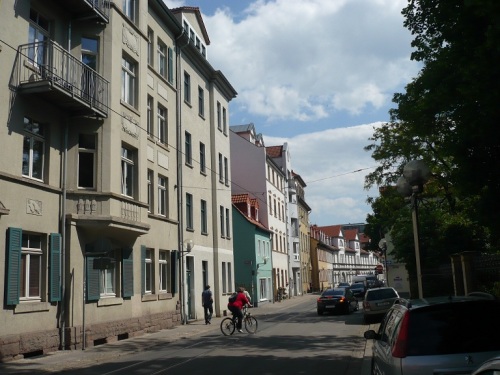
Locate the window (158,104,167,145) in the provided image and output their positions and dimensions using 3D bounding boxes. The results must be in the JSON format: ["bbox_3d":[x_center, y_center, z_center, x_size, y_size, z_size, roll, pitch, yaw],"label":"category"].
[{"bbox_3d":[-4.200,-2.931,24.248,0.180,1.960,1.120,-5,-11,14],"label":"window"}]

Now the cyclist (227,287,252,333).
[{"bbox_3d":[-0.432,4.397,18.340,0.850,1.600,0.550,5,-14,-35],"label":"cyclist"}]

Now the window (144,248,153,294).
[{"bbox_3d":[-4.304,3.543,21.413,0.180,1.900,1.080,-5,-11,14],"label":"window"}]

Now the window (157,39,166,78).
[{"bbox_3d":[-4.103,-5.818,23.097,0.140,1.800,1.040,-5,-11,14],"label":"window"}]

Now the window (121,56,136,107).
[{"bbox_3d":[-4.326,-3.727,17.824,0.150,1.860,1.200,-5,-11,14],"label":"window"}]

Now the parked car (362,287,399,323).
[{"bbox_3d":[6.364,5.514,24.352,1.760,1.480,4.450,-5,-11,14],"label":"parked car"}]

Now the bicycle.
[{"bbox_3d":[-0.390,4.792,18.281,1.720,1.040,0.580,5,-14,-35],"label":"bicycle"}]

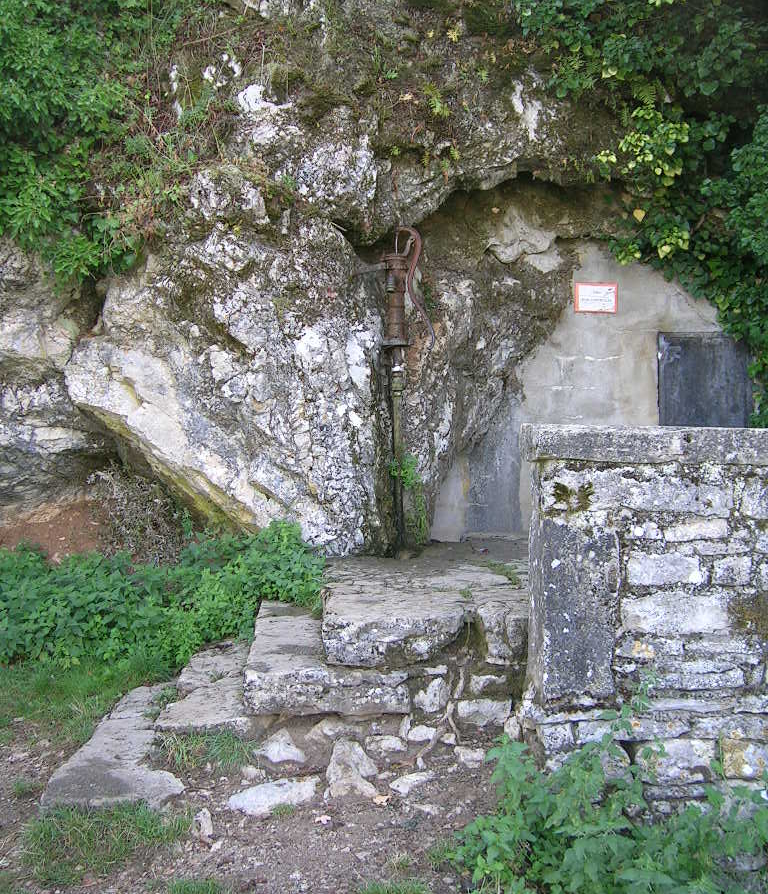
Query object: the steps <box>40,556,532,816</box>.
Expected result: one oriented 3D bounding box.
[{"bbox_3d":[-0.290,1.012,5.127,2.080,0.670,2.300,0,3,-3],"label":"steps"}]

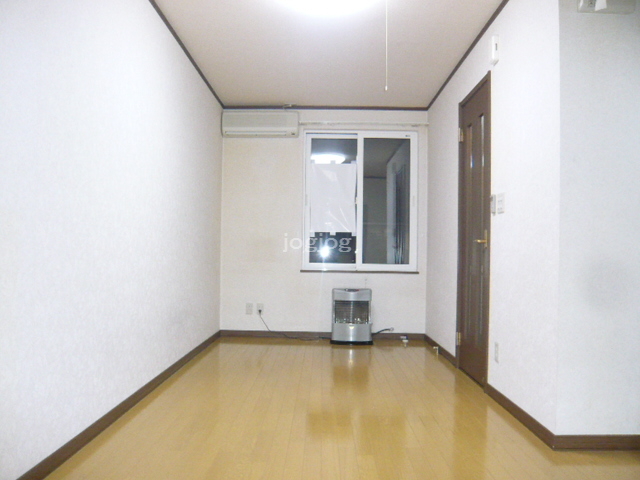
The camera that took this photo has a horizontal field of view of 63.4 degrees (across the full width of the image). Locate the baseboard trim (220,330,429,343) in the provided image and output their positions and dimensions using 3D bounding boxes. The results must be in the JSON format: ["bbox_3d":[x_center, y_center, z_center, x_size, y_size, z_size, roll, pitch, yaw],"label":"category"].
[{"bbox_3d":[0.027,0.979,5.287,2.111,0.070,0.014,1,-1,0],"label":"baseboard trim"}]

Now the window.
[{"bbox_3d":[0.427,-0.406,5.433,1.196,1.462,0.111,1,-1,0],"label":"window"}]

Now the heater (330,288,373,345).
[{"bbox_3d":[0.312,0.739,5.091,0.410,0.545,0.280,1,-1,0],"label":"heater"}]

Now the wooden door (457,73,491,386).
[{"bbox_3d":[1.094,-0.038,3.694,0.050,2.040,0.740,1,-1,0],"label":"wooden door"}]

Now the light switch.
[{"bbox_3d":[1.073,-0.218,3.063,0.013,0.122,0.118,1,-1,0],"label":"light switch"}]

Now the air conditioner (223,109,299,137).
[{"bbox_3d":[-0.599,-1.178,5.252,0.780,0.250,0.200,1,-1,0],"label":"air conditioner"}]

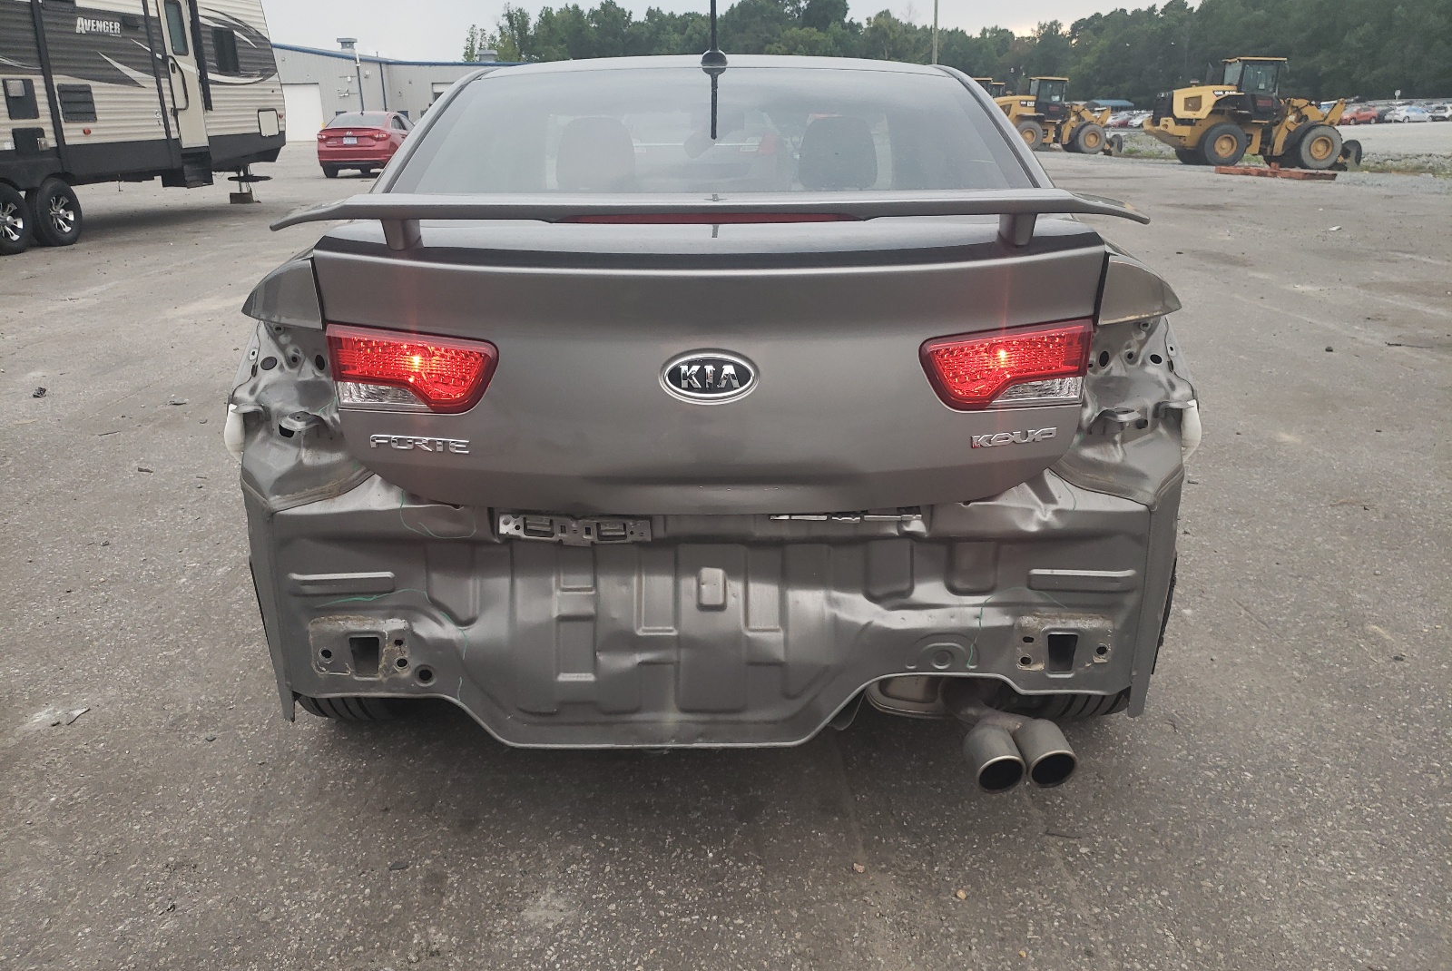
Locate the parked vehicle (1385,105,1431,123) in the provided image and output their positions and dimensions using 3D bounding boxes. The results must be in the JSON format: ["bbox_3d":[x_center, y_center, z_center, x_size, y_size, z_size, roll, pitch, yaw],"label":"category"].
[{"bbox_3d":[62.407,-33.791,99.500,4.600,1.460,1.800,-5,19,-14],"label":"parked vehicle"}]

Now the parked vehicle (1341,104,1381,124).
[{"bbox_3d":[54.167,-31.826,94.000,4.300,1.550,1.780,-9,20,-23],"label":"parked vehicle"}]

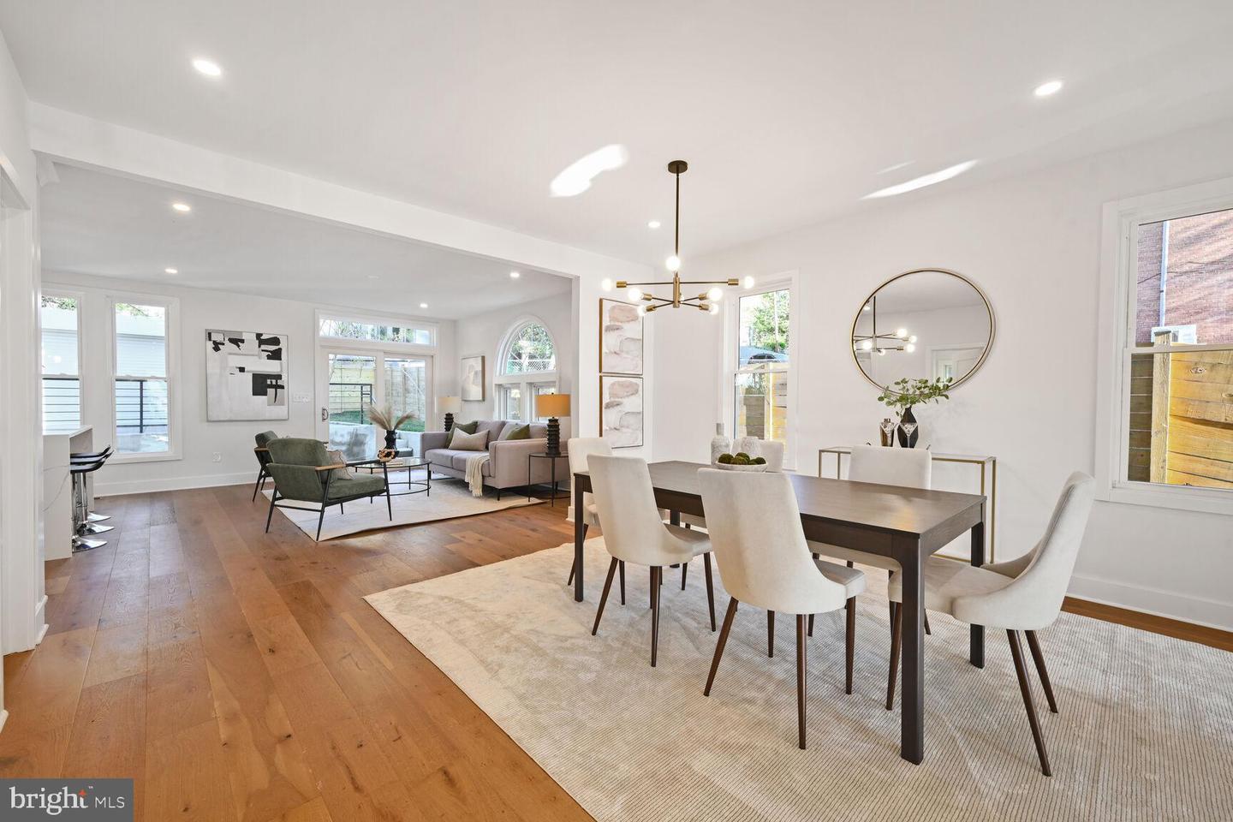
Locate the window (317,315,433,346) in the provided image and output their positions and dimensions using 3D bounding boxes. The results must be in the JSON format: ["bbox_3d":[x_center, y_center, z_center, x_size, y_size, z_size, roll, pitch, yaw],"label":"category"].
[{"bbox_3d":[-3.949,-1.319,8.033,1.770,0.340,0.100,-1,2,-42],"label":"window"}]

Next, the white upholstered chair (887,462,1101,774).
[{"bbox_3d":[1.397,0.691,1.828,0.600,0.950,0.490,1,2,44],"label":"white upholstered chair"}]

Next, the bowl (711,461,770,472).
[{"bbox_3d":[0.695,0.333,2.659,0.285,0.078,0.285,0,1,0],"label":"bowl"}]

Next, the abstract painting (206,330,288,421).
[{"bbox_3d":[-5.306,-0.492,6.933,0.945,1.270,0.045,-1,1,-44],"label":"abstract painting"}]

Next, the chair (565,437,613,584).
[{"bbox_3d":[0.005,0.664,3.150,0.600,0.940,0.490,1,2,43],"label":"chair"}]

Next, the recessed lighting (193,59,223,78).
[{"bbox_3d":[-1.816,-1.530,2.132,0.105,0.020,0.105,-1,2,-42],"label":"recessed lighting"}]

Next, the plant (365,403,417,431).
[{"bbox_3d":[-2.884,0.070,6.099,0.520,0.350,0.440,0,1,5],"label":"plant"}]

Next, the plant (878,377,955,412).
[{"bbox_3d":[2.062,-0.119,3.334,0.320,0.250,0.440,-1,2,-42],"label":"plant"}]

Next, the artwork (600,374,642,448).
[{"bbox_3d":[0.055,0.021,4.993,0.600,0.755,0.050,-1,2,-42],"label":"artwork"}]

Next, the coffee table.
[{"bbox_3d":[-2.806,0.858,6.004,0.930,0.410,0.930,-1,1,-44],"label":"coffee table"}]

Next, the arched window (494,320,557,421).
[{"bbox_3d":[-1.388,-0.571,7.302,0.120,1.660,1.730,-1,1,-44],"label":"arched window"}]

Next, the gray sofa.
[{"bbox_3d":[-1.848,0.626,6.866,0.930,0.850,2.320,-1,2,-44],"label":"gray sofa"}]

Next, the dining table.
[{"bbox_3d":[0.695,0.750,2.515,0.900,0.750,1.820,-1,1,-42],"label":"dining table"}]

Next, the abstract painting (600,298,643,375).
[{"bbox_3d":[0.061,-0.758,5.021,0.610,0.760,0.040,-1,1,-44],"label":"abstract painting"}]

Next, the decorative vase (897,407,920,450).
[{"bbox_3d":[2.030,0.138,3.331,0.130,0.345,0.130,-1,1,-44],"label":"decorative vase"}]

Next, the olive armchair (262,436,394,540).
[{"bbox_3d":[-2.716,0.669,4.539,0.710,0.850,0.800,0,1,22],"label":"olive armchair"}]

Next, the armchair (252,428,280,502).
[{"bbox_3d":[-4.096,0.651,6.119,0.800,0.830,0.700,-1,1,-31],"label":"armchair"}]

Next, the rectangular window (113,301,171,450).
[{"bbox_3d":[-6.128,-0.420,6.199,0.540,1.950,0.100,-1,1,-44],"label":"rectangular window"}]

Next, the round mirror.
[{"bbox_3d":[2.191,-0.580,3.488,0.035,0.910,0.910,-1,2,-42],"label":"round mirror"}]

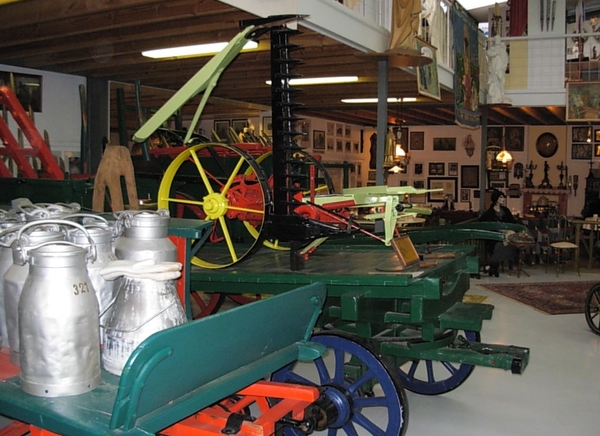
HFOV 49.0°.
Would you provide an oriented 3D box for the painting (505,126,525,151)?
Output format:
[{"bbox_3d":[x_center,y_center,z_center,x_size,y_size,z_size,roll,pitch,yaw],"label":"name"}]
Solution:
[{"bbox_3d":[5.258,-1.922,16.100,0.438,0.589,0.040,2,5,15],"label":"painting"}]

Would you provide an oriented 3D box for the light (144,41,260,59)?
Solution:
[{"bbox_3d":[-0.961,-1.590,6.227,1.270,0.080,0.130,2,5,21],"label":"light"}]

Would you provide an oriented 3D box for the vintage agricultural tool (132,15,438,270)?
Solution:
[{"bbox_3d":[-0.029,-0.482,4.583,2.017,1.581,1.340,3,5,24],"label":"vintage agricultural tool"}]

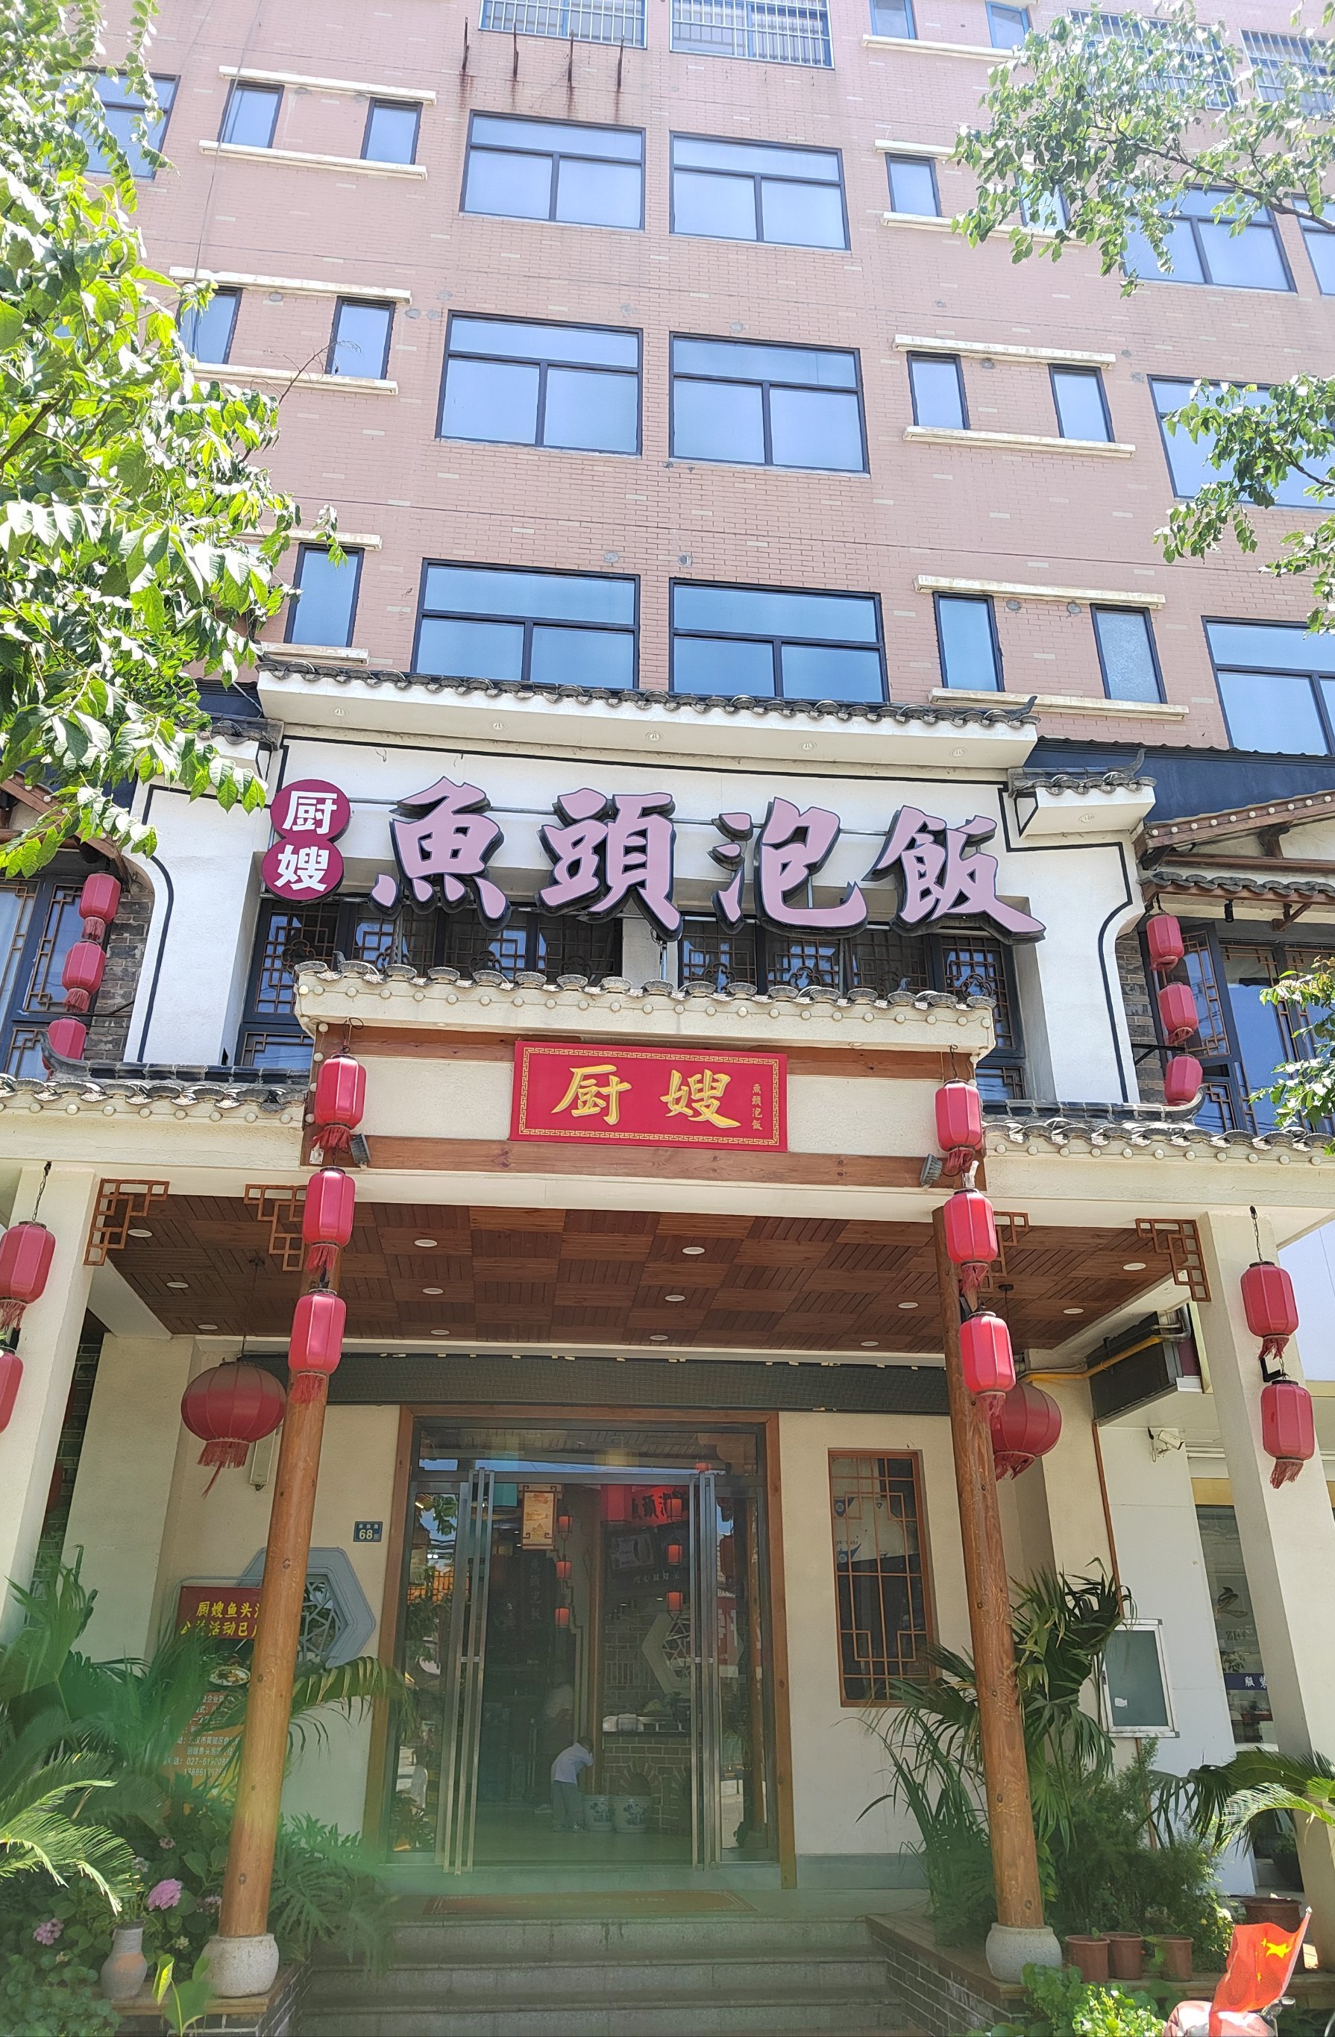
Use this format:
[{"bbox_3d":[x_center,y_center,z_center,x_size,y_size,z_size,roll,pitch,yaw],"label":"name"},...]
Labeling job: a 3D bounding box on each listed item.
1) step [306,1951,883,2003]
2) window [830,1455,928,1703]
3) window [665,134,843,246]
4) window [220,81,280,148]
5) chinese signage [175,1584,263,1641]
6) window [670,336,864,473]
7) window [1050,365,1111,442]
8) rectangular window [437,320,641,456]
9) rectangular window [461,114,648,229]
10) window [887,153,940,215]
[{"bbox_3d":[-0.347,5.146,7.298,3.024,0.144,0.332,3,-26,-5],"label":"step"},{"bbox_3d":[1.441,3.736,9.102,0.639,1.591,0.100,3,-26,-5],"label":"window"},{"bbox_3d":[1.004,-9.113,14.962,1.963,1.761,0.120,3,-26,-5],"label":"window"},{"bbox_3d":[-4.493,-9.725,14.656,0.553,1.120,0.120,3,-26,-5],"label":"window"},{"bbox_3d":[-2.589,3.546,8.069,0.666,0.311,0.040,3,-27,-5],"label":"chinese signage"},{"bbox_3d":[0.997,-6.113,13.498,1.949,1.774,0.120,3,-26,-5],"label":"window"},{"bbox_3d":[4.436,-6.557,14.557,0.557,1.160,0.120,3,-27,-5],"label":"window"},{"bbox_3d":[-1.276,-6.443,13.828,2.010,1.899,0.120,3,-27,-5],"label":"rectangular window"},{"bbox_3d":[-1.200,-9.146,14.634,1.931,1.759,0.100,3,-26,-5],"label":"rectangular window"},{"bbox_3d":[2.752,-9.251,15.136,0.560,1.132,0.100,3,-26,-5],"label":"window"}]

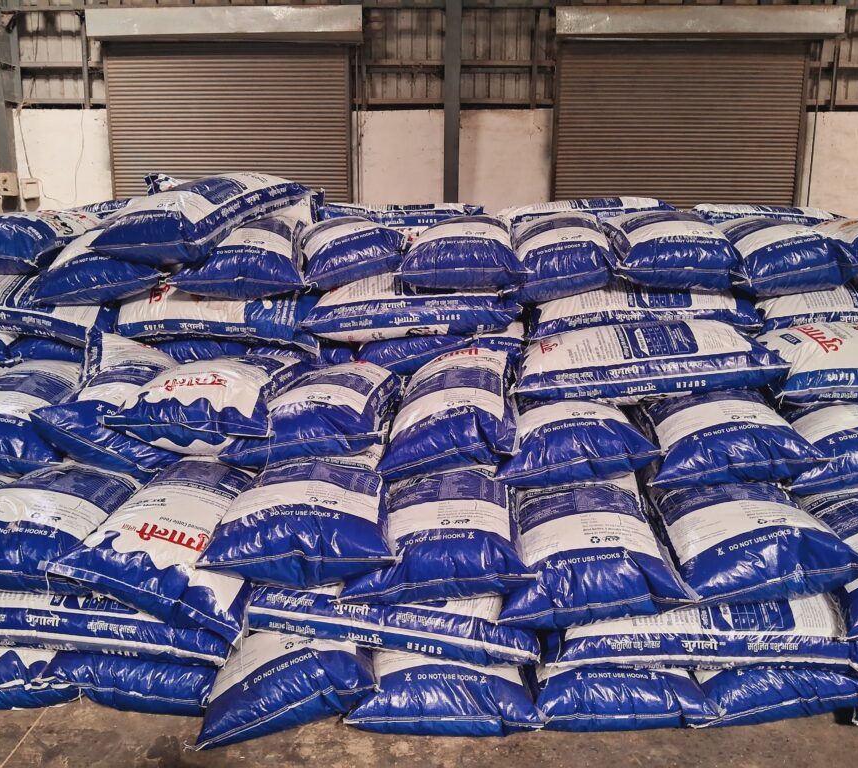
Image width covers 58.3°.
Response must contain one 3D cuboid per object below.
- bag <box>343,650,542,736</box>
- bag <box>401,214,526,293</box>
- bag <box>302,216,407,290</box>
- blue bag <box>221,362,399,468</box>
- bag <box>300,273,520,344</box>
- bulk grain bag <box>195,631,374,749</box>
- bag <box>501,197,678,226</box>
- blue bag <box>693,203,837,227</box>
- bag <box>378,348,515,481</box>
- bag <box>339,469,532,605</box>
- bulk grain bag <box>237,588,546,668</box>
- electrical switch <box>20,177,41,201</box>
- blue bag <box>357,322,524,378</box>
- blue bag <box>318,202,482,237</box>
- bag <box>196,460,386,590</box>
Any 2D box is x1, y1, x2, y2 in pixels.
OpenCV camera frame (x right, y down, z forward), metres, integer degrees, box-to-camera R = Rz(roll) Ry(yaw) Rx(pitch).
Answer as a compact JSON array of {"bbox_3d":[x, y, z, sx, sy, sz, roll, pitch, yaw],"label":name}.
[{"bbox_3d":[0.046,0.843,2.592,0.570,0.210,0.810,0,12,0],"label":"bag"},{"bbox_3d":[0.152,-0.594,3.464,0.550,0.250,0.800,0,17,0],"label":"bag"},{"bbox_3d":[-0.350,-0.608,3.430,0.500,0.250,0.800,-11,18,-9],"label":"bag"},{"bbox_3d":[-0.445,0.099,3.135,0.580,0.220,0.880,-4,17,3],"label":"blue bag"},{"bbox_3d":[-0.090,-0.316,3.361,0.890,0.200,0.560,-4,11,-3],"label":"bag"},{"bbox_3d":[-0.540,0.891,2.748,0.570,0.200,0.880,-5,12,-15],"label":"bulk grain bag"},{"bbox_3d":[0.810,-0.862,4.132,0.900,0.220,0.560,-3,11,1],"label":"bag"},{"bbox_3d":[1.776,-0.880,4.213,0.830,0.200,0.530,0,12,0],"label":"blue bag"},{"bbox_3d":[0.070,0.129,3.111,0.510,0.230,0.870,-4,20,6],"label":"bag"},{"bbox_3d":[0.025,0.400,2.479,0.570,0.210,0.810,-3,16,-1],"label":"bag"},{"bbox_3d":[-0.100,0.702,2.651,0.900,0.180,0.560,6,11,3],"label":"bulk grain bag"},{"bbox_3d":[-4.405,-2.153,8.500,0.180,0.215,0.075,0,9,-1],"label":"electrical switch"},{"bbox_3d":[0.000,-0.182,3.156,0.570,0.200,0.800,0,12,0],"label":"blue bag"},{"bbox_3d":[-0.152,-0.841,4.024,0.830,0.210,0.530,0,12,0],"label":"blue bag"},{"bbox_3d":[-0.450,0.458,2.868,0.590,0.220,0.880,-2,12,-3],"label":"bag"}]

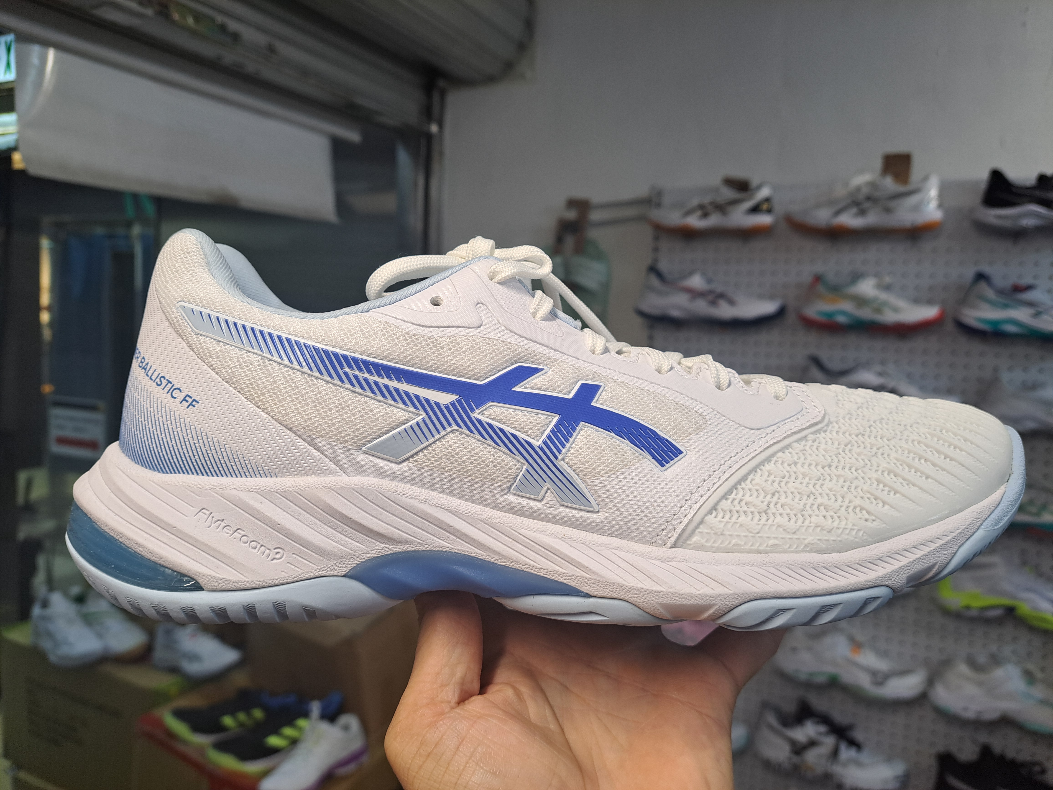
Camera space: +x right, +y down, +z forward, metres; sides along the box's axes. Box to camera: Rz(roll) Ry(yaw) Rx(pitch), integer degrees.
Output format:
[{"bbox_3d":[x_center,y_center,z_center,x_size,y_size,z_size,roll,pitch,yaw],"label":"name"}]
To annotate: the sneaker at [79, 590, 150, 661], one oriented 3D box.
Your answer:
[{"bbox_3d":[-1.013,0.570,1.786,0.283,0.115,0.105,7,6,38],"label":"sneaker"}]

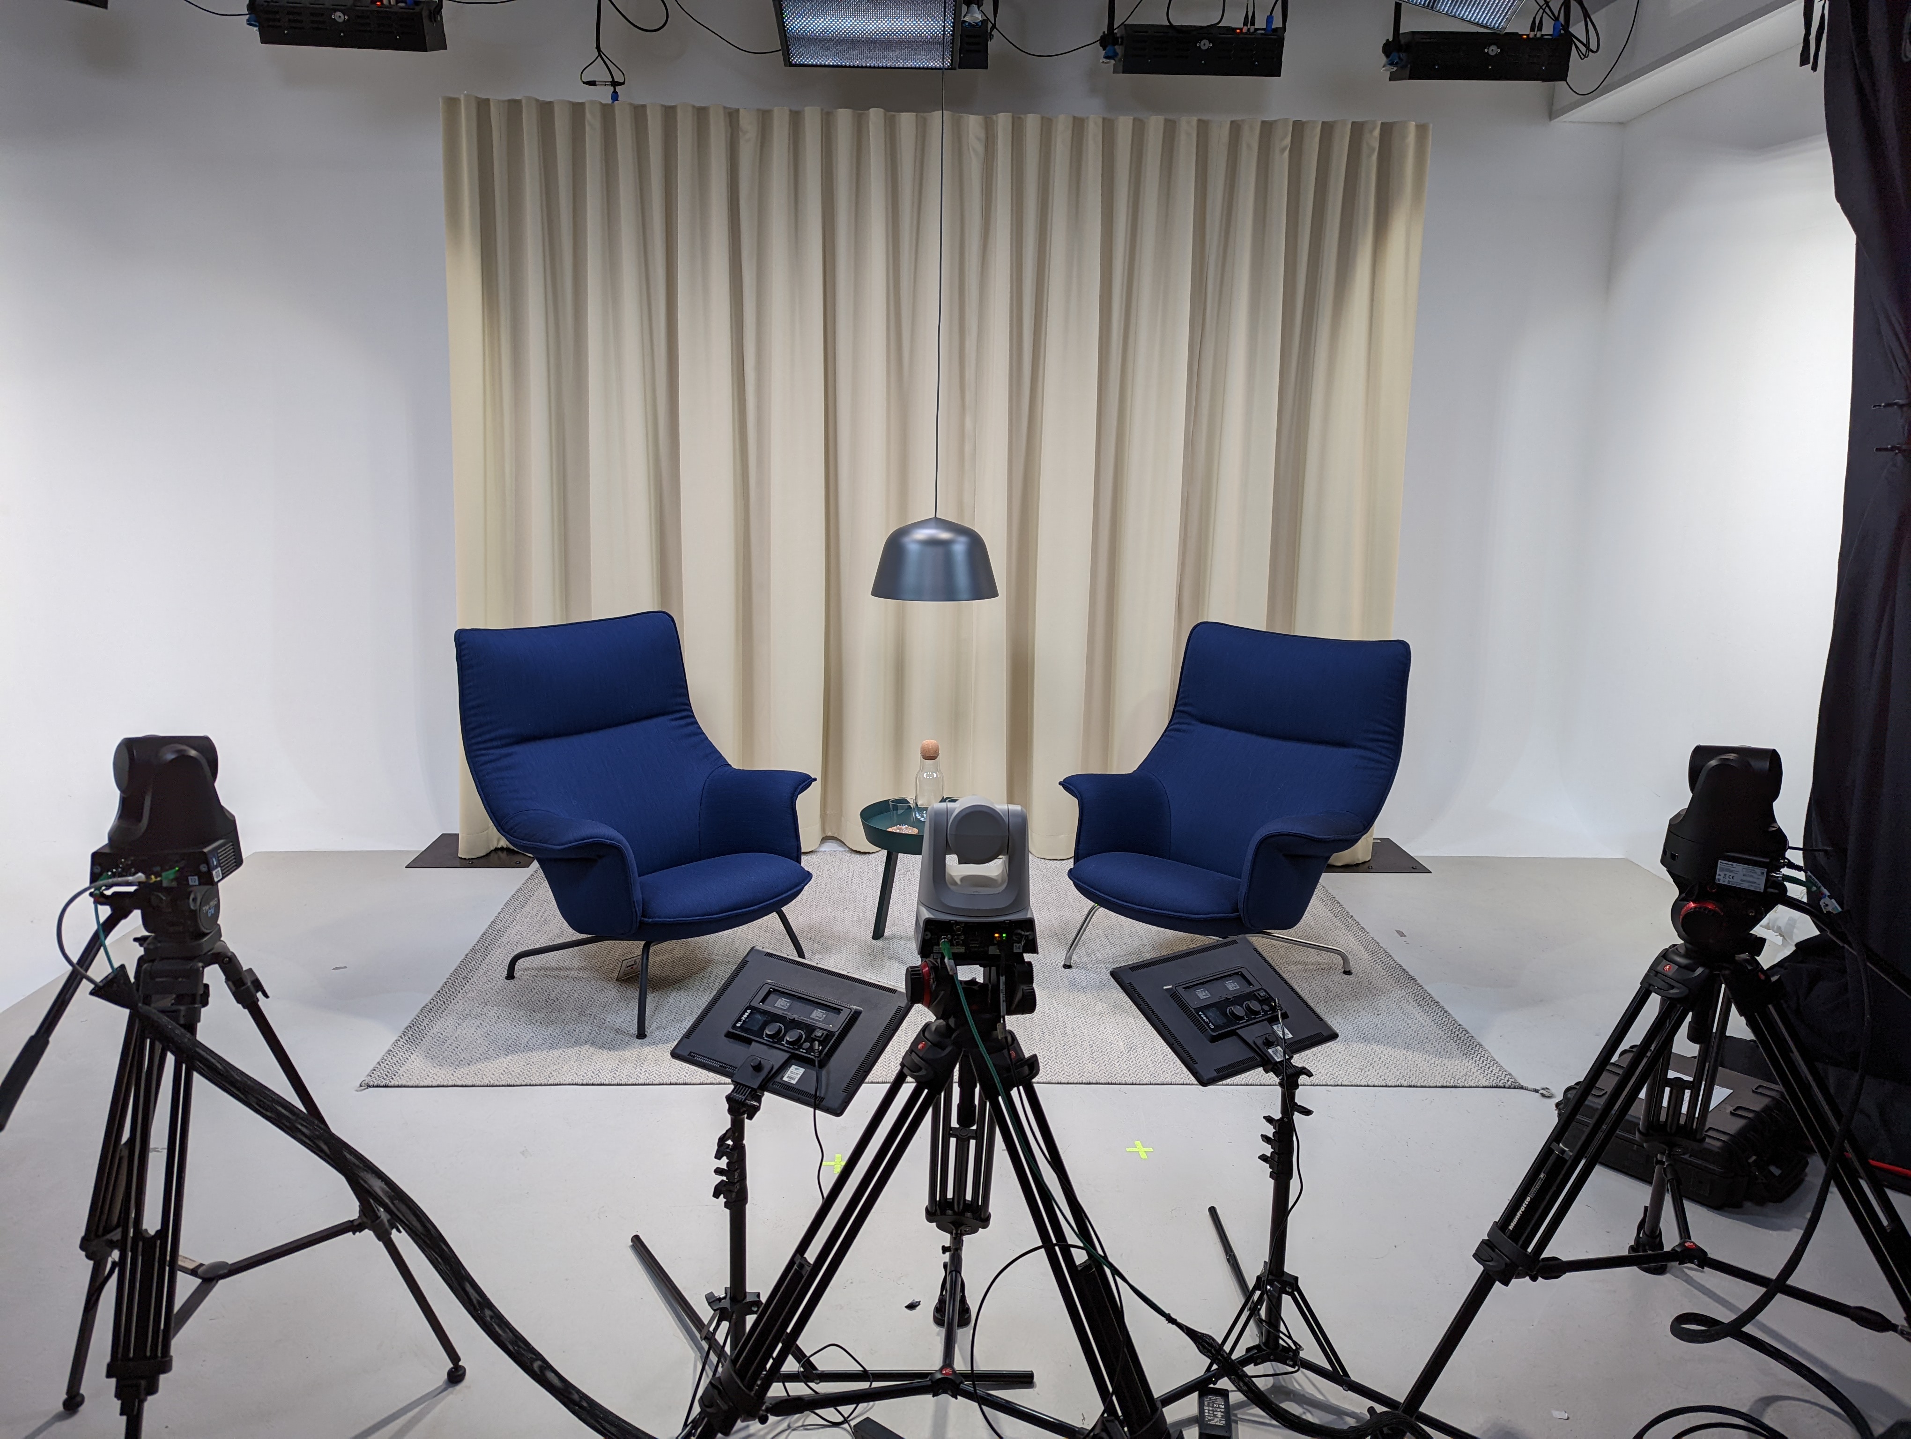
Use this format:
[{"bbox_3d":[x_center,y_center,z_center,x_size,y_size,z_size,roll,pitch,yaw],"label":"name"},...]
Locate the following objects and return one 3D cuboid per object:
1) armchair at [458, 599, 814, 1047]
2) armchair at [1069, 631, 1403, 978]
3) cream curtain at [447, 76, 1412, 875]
[{"bbox_3d":[-0.930,0.263,4.018,0.890,1.040,0.730,12,15,42],"label":"armchair"},{"bbox_3d":[0.828,0.281,4.101,0.730,1.040,0.890,10,15,39],"label":"armchair"},{"bbox_3d":[-0.094,-0.828,5.066,3.590,2.780,0.220,1,11,-3],"label":"cream curtain"}]

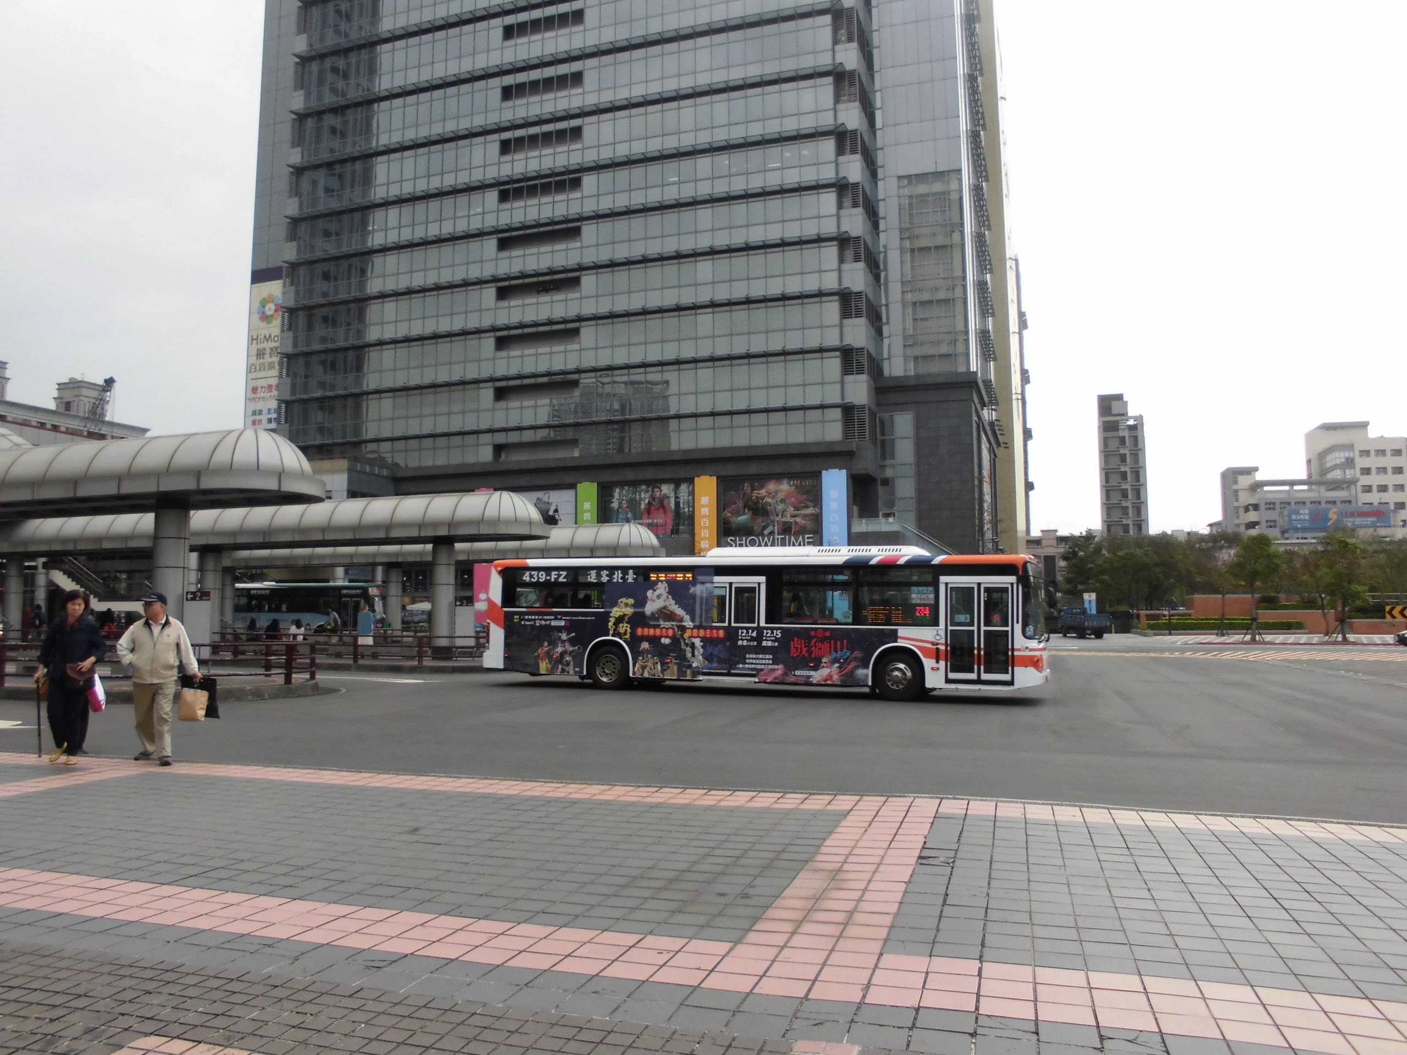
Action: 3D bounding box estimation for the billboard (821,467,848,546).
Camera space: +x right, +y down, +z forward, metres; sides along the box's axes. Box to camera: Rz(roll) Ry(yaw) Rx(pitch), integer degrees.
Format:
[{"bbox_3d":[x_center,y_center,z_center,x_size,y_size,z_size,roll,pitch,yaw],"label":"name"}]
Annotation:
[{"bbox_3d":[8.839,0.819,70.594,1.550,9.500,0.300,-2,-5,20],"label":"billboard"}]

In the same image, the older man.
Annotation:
[{"bbox_3d":[-5.399,1.493,10.520,0.680,1.640,0.460,1,-5,-19],"label":"older man"}]

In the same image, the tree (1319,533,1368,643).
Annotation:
[{"bbox_3d":[37.533,3.482,62.000,2.600,6.400,2.600,-3,-6,31],"label":"tree"}]

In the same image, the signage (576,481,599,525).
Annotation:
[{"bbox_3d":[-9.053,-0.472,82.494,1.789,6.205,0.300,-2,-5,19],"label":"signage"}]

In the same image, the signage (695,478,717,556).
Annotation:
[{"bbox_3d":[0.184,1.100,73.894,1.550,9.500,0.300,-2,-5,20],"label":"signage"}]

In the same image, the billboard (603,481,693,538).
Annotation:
[{"bbox_3d":[-4.294,-1.347,80.952,7.520,4.486,0.200,-2,-5,19],"label":"billboard"}]

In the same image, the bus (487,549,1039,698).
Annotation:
[{"bbox_3d":[1.176,1.964,22.671,11.950,3.080,2.500,-1,-5,20],"label":"bus"}]

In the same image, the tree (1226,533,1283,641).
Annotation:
[{"bbox_3d":[32.830,3.506,63.000,3.050,6.420,3.050,0,-5,0],"label":"tree"}]

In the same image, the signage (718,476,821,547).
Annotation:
[{"bbox_3d":[4.857,-1.154,77.827,7.789,5.165,0.250,-2,-5,19],"label":"signage"}]

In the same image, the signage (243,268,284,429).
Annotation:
[{"bbox_3d":[-37.211,-14.931,90.000,4.300,14.600,0.300,-2,-5,20],"label":"signage"}]

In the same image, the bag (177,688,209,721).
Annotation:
[{"bbox_3d":[-4.990,1.733,10.350,0.260,0.310,0.130,1,-5,-9],"label":"bag"}]

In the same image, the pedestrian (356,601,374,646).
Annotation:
[{"bbox_3d":[-9.743,3.012,30.431,0.480,1.620,0.320,-1,-5,5],"label":"pedestrian"}]

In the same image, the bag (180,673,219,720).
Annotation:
[{"bbox_3d":[-4.811,1.618,10.100,0.330,0.440,0.150,1,-5,-14],"label":"bag"}]

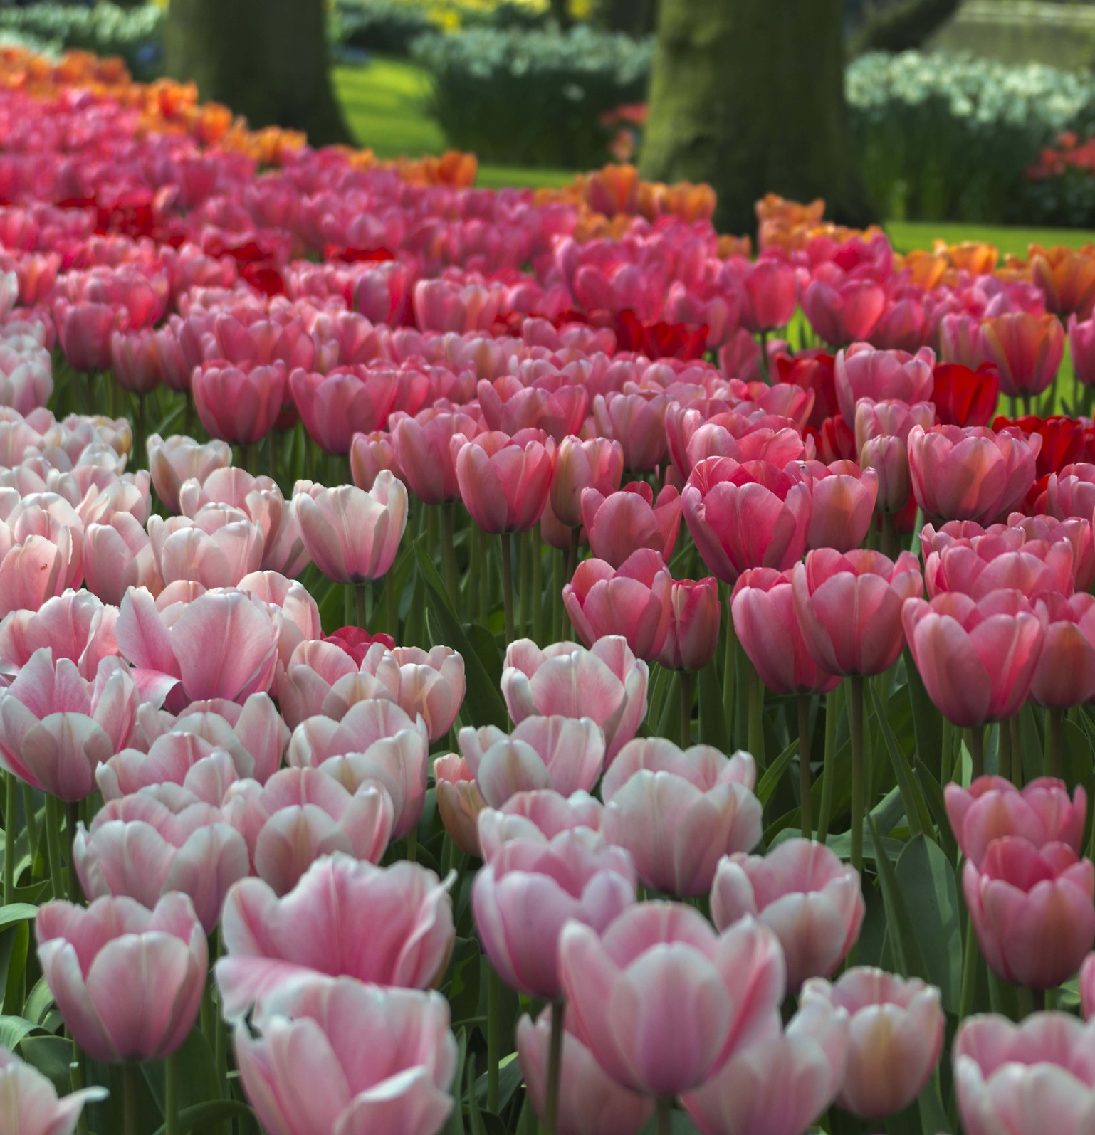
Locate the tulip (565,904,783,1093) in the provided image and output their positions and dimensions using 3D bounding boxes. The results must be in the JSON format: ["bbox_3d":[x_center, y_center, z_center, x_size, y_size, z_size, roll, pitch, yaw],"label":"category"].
[{"bbox_3d":[0.051,0.178,1.580,0.092,0.074,0.090,0,11,0],"label":"tulip"}]

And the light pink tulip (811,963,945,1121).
[{"bbox_3d":[0.159,0.230,1.860,0.065,0.069,0.065,0,11,0],"label":"light pink tulip"}]

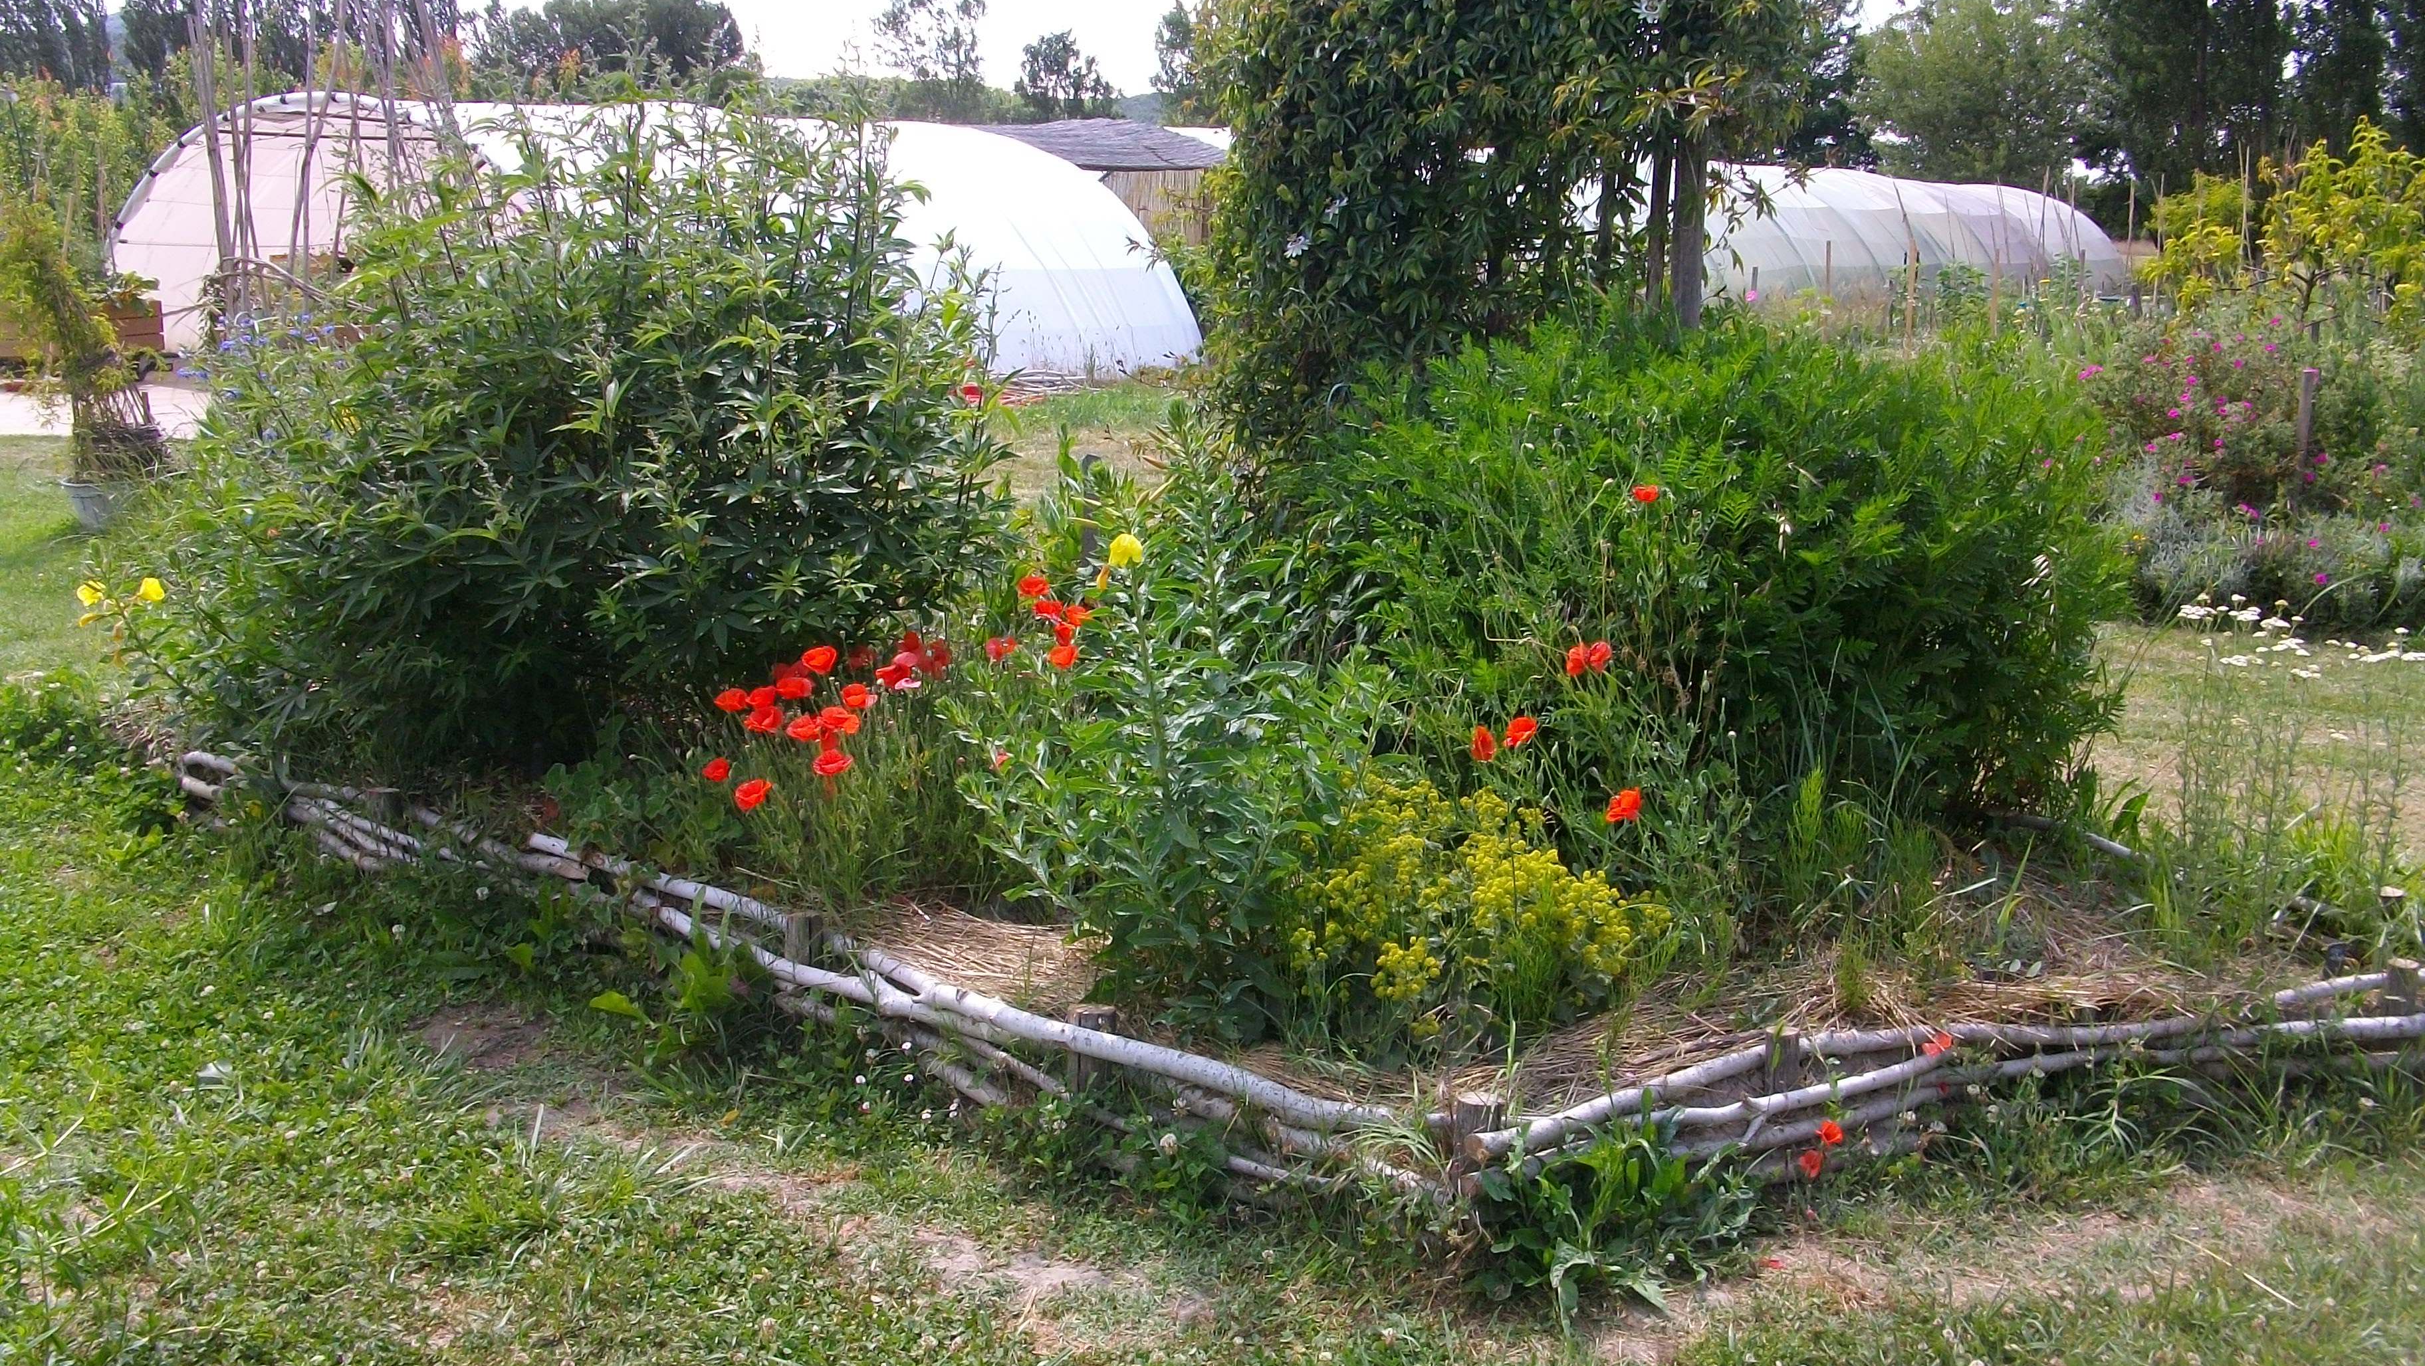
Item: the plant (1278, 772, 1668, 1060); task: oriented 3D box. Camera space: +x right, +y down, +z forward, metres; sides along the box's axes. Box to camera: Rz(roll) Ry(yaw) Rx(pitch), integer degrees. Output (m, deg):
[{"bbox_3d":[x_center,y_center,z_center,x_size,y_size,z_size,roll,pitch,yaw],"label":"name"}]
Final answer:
[{"bbox_3d":[0.467,0.407,4.129,0.670,0.450,0.550,0,11,0],"label":"plant"}]

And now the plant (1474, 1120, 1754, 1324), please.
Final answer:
[{"bbox_3d":[0.624,0.818,3.507,0.420,0.230,0.360,0,11,0],"label":"plant"}]

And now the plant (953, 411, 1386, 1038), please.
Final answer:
[{"bbox_3d":[-0.081,0.092,4.077,0.750,1.100,0.680,0,11,0],"label":"plant"}]

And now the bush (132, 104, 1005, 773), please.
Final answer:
[{"bbox_3d":[-1.795,-0.688,6.290,2.350,1.800,1.900,-3,12,-16],"label":"bush"}]

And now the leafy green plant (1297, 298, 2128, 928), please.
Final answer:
[{"bbox_3d":[1.212,-0.265,5.554,1.970,1.300,1.500,0,11,0],"label":"leafy green plant"}]

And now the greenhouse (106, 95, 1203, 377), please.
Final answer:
[{"bbox_3d":[-6.662,-5.538,27.864,8.200,3.050,11.000,8,13,32],"label":"greenhouse"}]

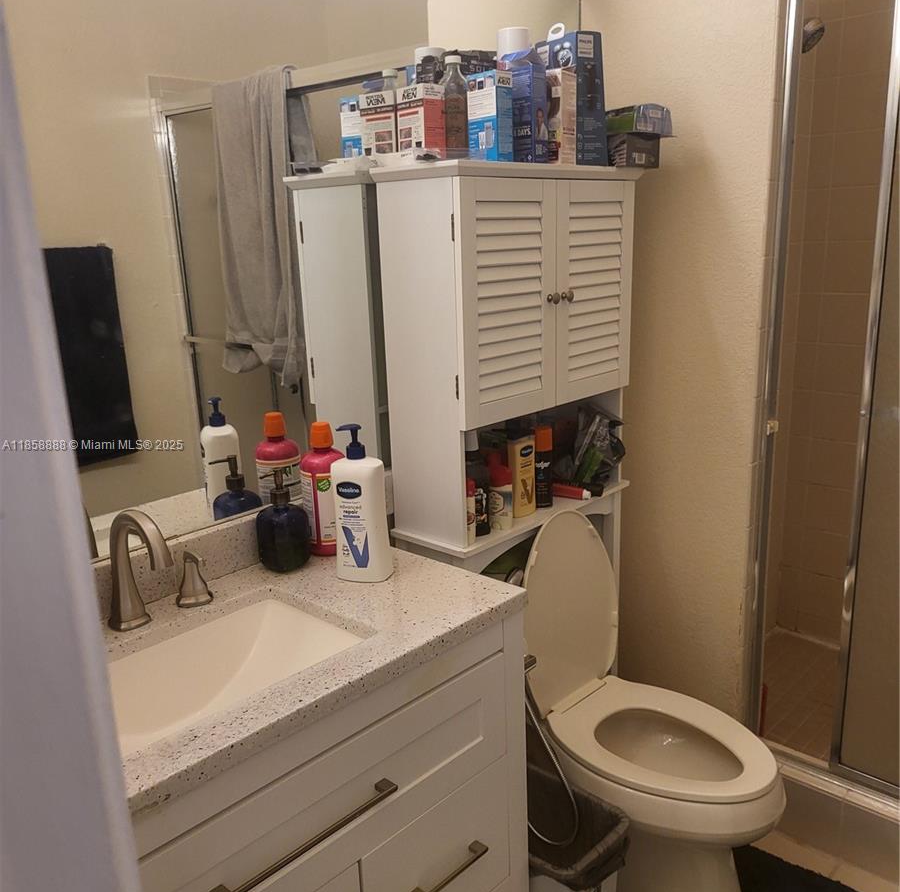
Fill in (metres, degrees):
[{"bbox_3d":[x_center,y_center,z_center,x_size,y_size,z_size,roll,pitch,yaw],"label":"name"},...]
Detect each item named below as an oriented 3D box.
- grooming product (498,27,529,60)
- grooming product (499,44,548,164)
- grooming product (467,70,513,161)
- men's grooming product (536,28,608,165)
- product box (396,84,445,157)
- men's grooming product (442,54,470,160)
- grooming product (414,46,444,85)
[{"bbox_3d":[0.133,-0.710,1.717,0.066,0.270,0.066,11,20,41],"label":"grooming product"},{"bbox_3d":[0.137,-0.630,1.585,0.076,0.185,0.041,11,19,43],"label":"grooming product"},{"bbox_3d":[0.077,-0.601,1.533,0.047,0.158,0.070,-15,19,-40],"label":"grooming product"},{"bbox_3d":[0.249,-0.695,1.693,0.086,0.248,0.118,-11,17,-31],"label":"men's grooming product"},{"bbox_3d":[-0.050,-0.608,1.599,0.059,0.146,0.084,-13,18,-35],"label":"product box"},{"bbox_3d":[0.010,-0.638,1.595,0.056,0.204,0.056,-2,14,1],"label":"men's grooming product"},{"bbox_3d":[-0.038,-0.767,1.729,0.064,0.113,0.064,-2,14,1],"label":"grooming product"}]

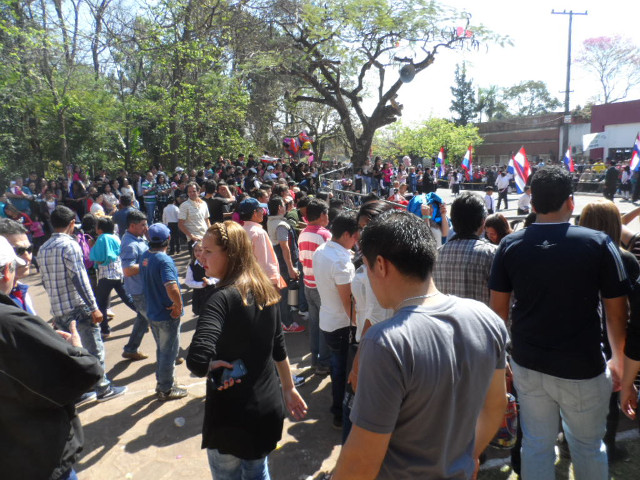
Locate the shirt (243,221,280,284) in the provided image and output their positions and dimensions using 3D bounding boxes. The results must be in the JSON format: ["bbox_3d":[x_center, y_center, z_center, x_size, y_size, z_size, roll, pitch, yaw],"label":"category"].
[{"bbox_3d":[-0.624,0.141,4.650,0.310,0.700,0.470,-12,15,-39],"label":"shirt"}]

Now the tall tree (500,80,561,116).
[{"bbox_3d":[23.907,-13.534,50.886,6.800,9.061,6.500,-2,11,0],"label":"tall tree"}]

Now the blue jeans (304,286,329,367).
[{"bbox_3d":[-0.005,0.850,4.360,0.290,0.880,0.360,-10,12,-39],"label":"blue jeans"}]

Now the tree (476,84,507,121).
[{"bbox_3d":[17.495,-11.410,45.000,3.400,9.000,3.400,-2,10,0],"label":"tree"}]

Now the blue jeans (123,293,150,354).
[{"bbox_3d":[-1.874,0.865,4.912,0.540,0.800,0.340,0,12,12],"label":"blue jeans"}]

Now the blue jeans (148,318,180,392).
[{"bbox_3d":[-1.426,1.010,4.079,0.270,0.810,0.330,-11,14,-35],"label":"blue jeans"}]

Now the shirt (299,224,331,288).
[{"bbox_3d":[-0.034,0.159,4.280,0.280,0.630,0.430,-10,12,-39],"label":"shirt"}]

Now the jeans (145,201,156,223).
[{"bbox_3d":[-4.890,-0.764,12.800,0.380,0.860,0.270,-8,13,-28],"label":"jeans"}]

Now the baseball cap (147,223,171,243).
[{"bbox_3d":[-1.465,-0.068,4.050,0.180,0.145,0.250,-1,10,10],"label":"baseball cap"}]

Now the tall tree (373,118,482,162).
[{"bbox_3d":[7.847,-6.805,33.000,8.000,4.600,6.000,-2,10,0],"label":"tall tree"}]

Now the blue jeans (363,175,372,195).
[{"bbox_3d":[1.948,-2.236,18.200,0.320,0.880,0.380,-6,10,-19],"label":"blue jeans"}]

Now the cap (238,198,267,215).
[{"bbox_3d":[-0.685,-0.340,4.500,0.270,0.150,0.190,-11,14,-35],"label":"cap"}]

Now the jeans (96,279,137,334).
[{"bbox_3d":[-2.517,0.771,5.642,0.580,0.770,0.320,1,12,18],"label":"jeans"}]

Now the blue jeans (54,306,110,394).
[{"bbox_3d":[-2.221,1.005,4.150,0.420,0.870,0.380,-9,11,-34],"label":"blue jeans"}]

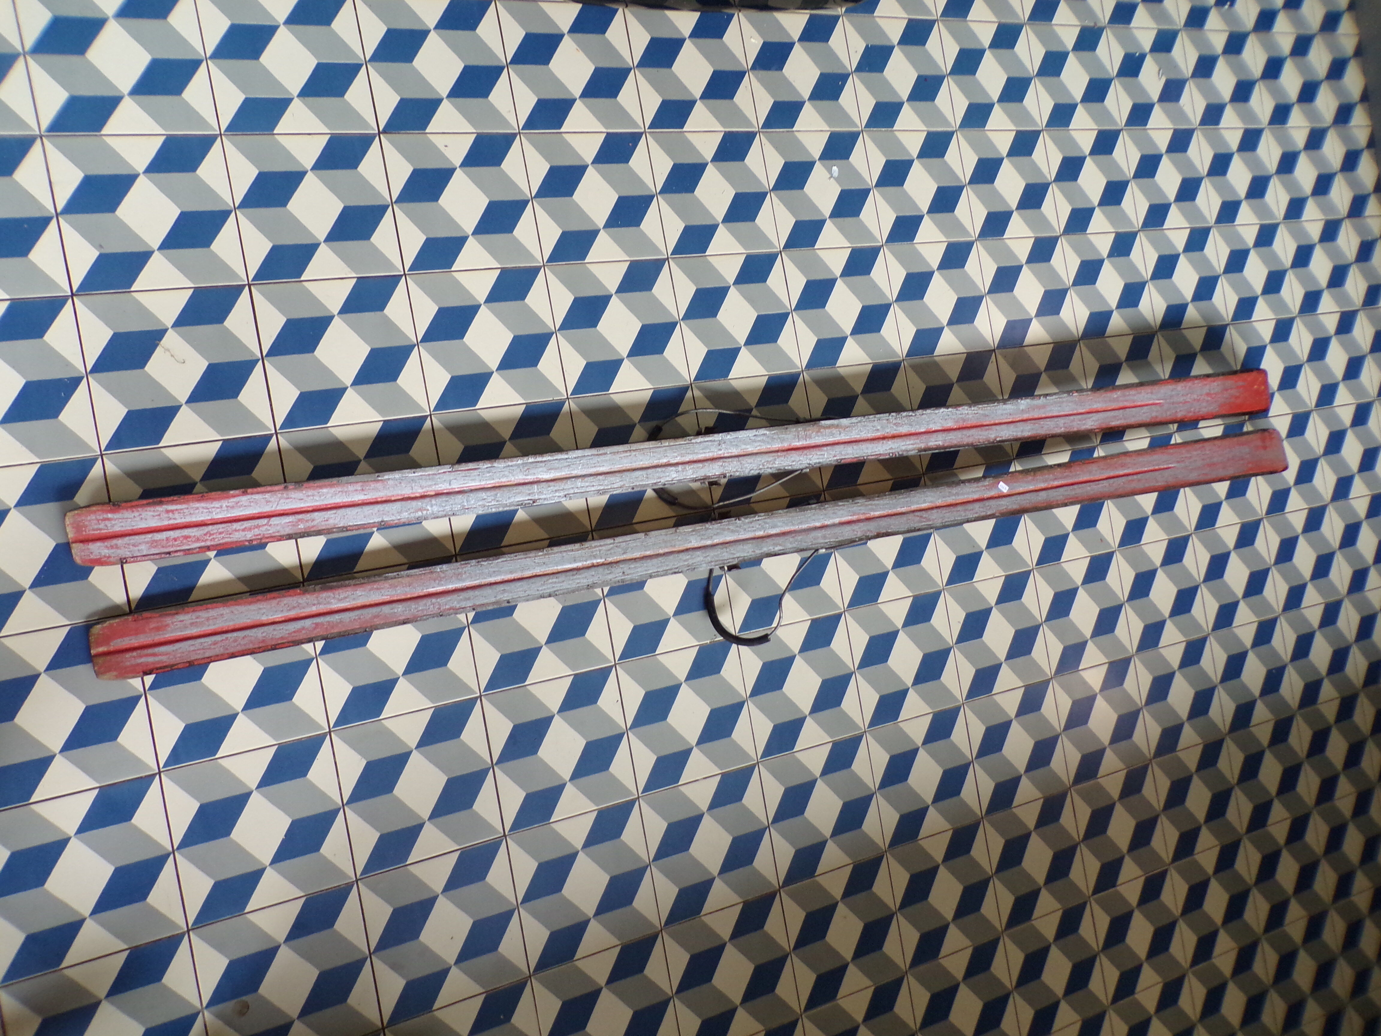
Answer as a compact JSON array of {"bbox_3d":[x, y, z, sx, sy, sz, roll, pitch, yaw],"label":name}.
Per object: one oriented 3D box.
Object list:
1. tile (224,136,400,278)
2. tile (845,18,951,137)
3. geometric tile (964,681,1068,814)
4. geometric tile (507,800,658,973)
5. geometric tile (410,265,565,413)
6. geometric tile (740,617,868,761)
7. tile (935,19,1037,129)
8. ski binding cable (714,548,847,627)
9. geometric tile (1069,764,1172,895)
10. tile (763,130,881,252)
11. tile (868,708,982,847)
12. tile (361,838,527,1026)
[{"bbox_3d":[-0.508,-0.422,1.308,0.200,0.010,0.200,-10,90,-22],"label":"tile"},{"bbox_3d":[0.370,-0.779,1.686,0.200,0.010,0.200,-10,90,-22],"label":"tile"},{"bbox_3d":[0.575,0.403,1.690,0.200,0.012,0.200,-10,90,-22],"label":"geometric tile"},{"bbox_3d":[-0.154,0.528,1.385,0.198,0.012,0.198,-10,90,-22],"label":"geometric tile"},{"bbox_3d":[-0.291,-0.257,1.385,0.200,0.010,0.200,-10,90,-22],"label":"geometric tile"},{"bbox_3d":[0.180,0.267,1.538,0.198,0.012,0.198,-10,90,-22],"label":"geometric tile"},{"bbox_3d":[0.544,-0.807,1.759,0.198,0.012,0.198,-10,90,-22],"label":"tile"},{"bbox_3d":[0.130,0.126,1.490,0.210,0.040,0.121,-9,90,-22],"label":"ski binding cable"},{"bbox_3d":[0.792,0.569,1.764,0.200,0.010,0.200,-10,90,-22],"label":"geometric tile"},{"bbox_3d":[0.220,-0.550,1.610,0.198,0.012,0.198,-10,90,-22],"label":"tile"},{"bbox_3d":[0.393,0.434,1.613,0.200,0.012,0.200,-10,90,-22],"label":"tile"},{"bbox_3d":[-0.336,0.562,1.309,0.200,0.012,0.200,-10,90,-22],"label":"tile"}]

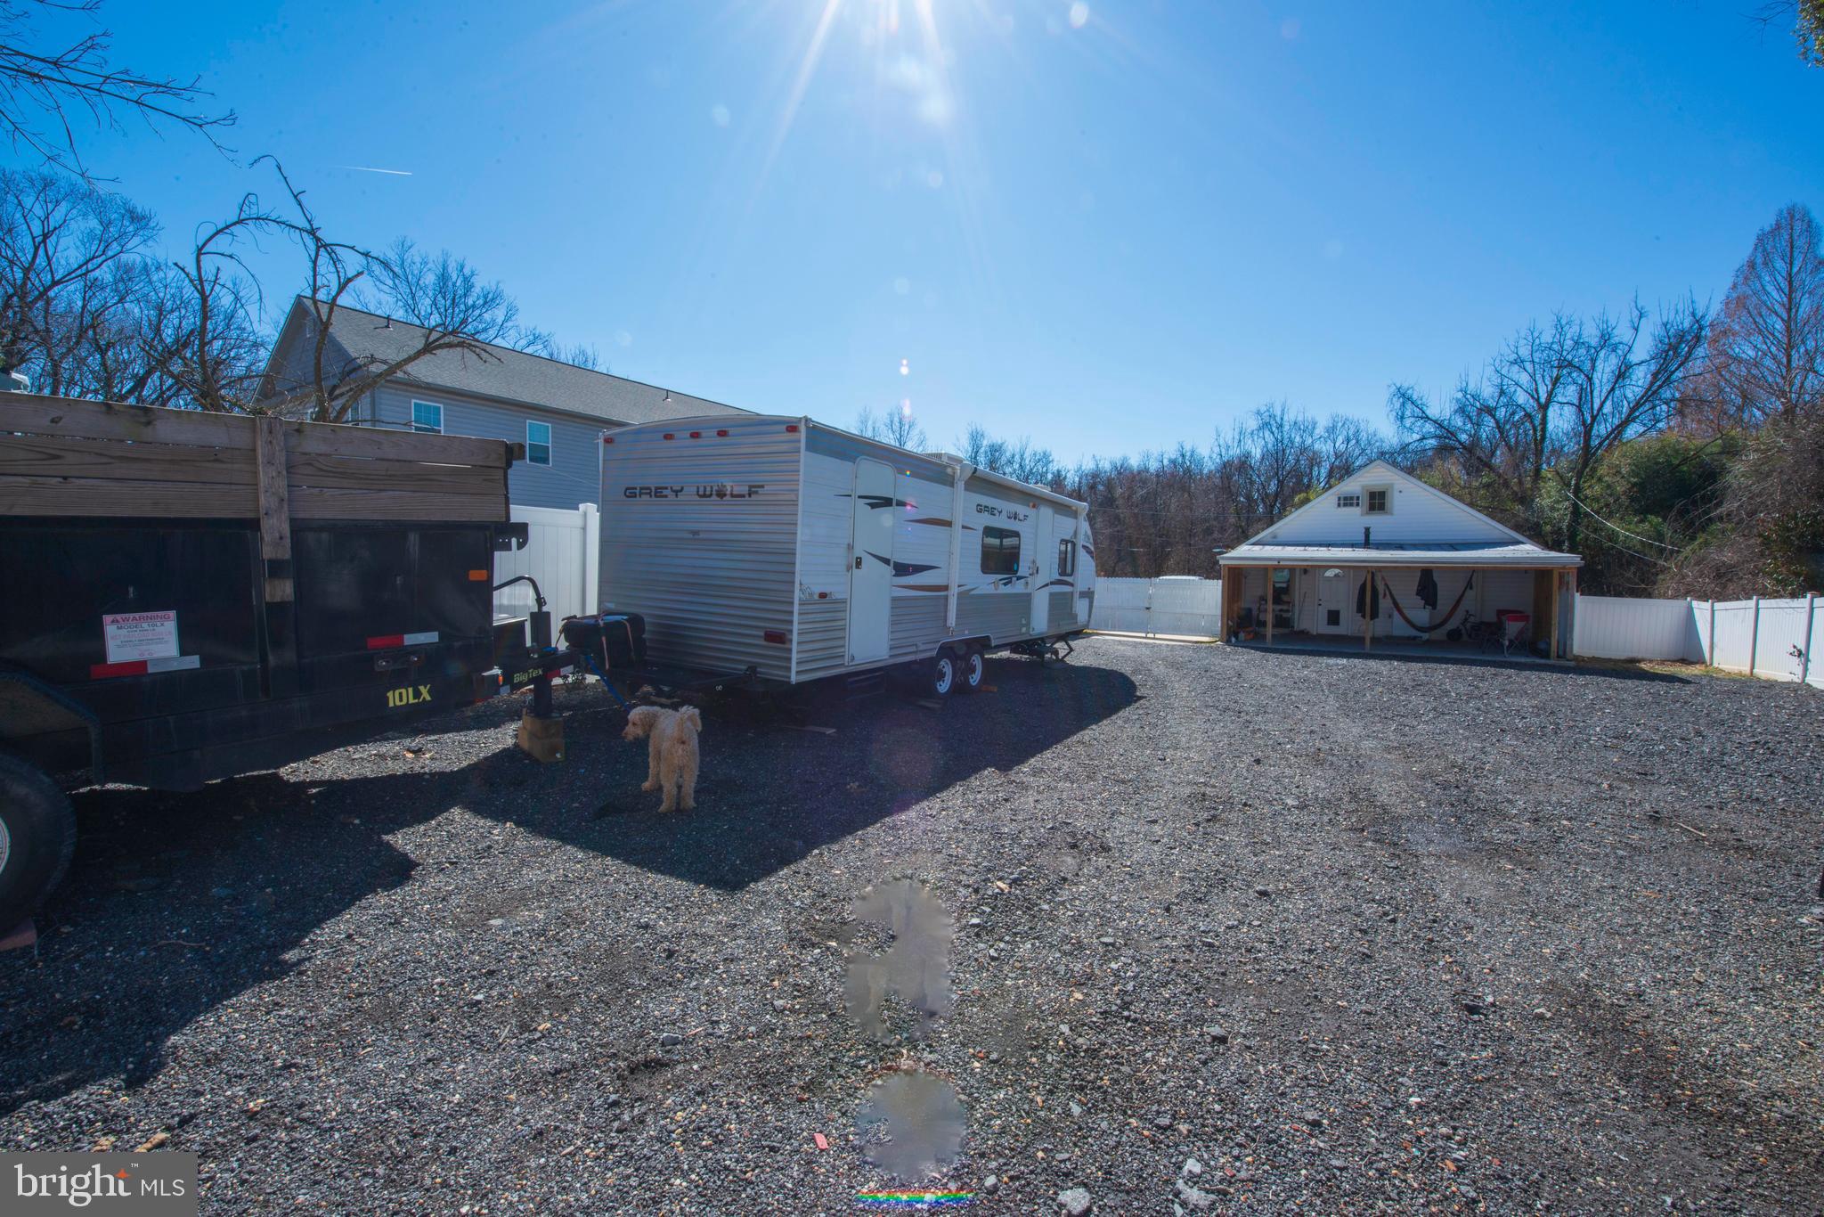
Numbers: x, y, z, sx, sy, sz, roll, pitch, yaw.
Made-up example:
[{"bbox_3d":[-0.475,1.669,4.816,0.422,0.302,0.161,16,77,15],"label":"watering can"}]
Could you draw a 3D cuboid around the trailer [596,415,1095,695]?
[{"bbox_3d":[0.374,-0.509,10.725,2.550,3.000,9.500,4,4,30],"label":"trailer"}]

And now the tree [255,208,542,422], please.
[{"bbox_3d":[-7.464,-2.450,10.000,3.800,6.100,3.800,-1,3,-36],"label":"tree"}]

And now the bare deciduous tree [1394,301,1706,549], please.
[{"bbox_3d":[25.232,-5.530,28.000,9.600,13.200,9.200,3,3,41],"label":"bare deciduous tree"}]

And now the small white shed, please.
[{"bbox_3d":[13.968,-1.607,21.599,7.660,5.150,8.300,2,3,28],"label":"small white shed"}]

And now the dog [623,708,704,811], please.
[{"bbox_3d":[-1.570,0.869,4.460,0.360,0.640,0.800,-1,3,-30],"label":"dog"}]

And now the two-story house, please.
[{"bbox_3d":[-12.620,-4.832,28.494,9.300,9.200,19.000,2,3,33],"label":"two-story house"}]

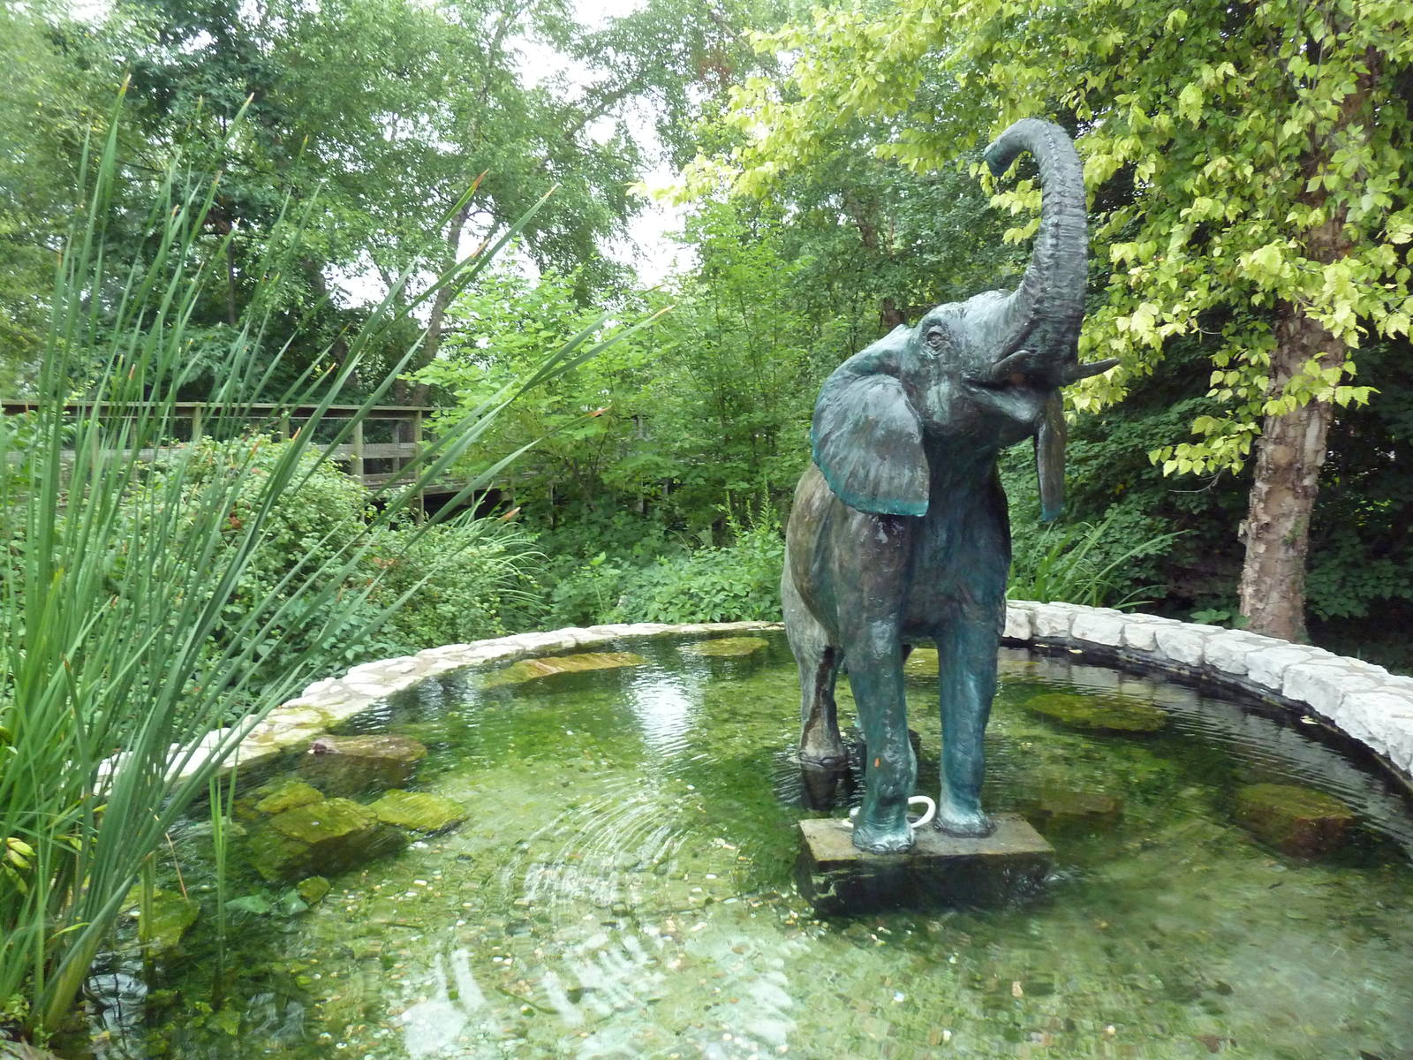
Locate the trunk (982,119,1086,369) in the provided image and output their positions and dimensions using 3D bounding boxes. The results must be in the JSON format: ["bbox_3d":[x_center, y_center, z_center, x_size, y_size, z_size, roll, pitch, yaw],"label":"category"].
[{"bbox_3d":[1.015,-0.880,3.186,0.220,0.760,0.470,-3,7,-24],"label":"trunk"}]

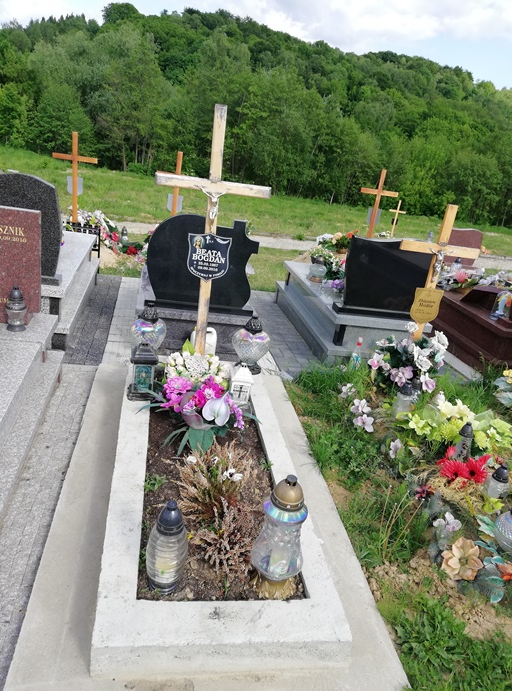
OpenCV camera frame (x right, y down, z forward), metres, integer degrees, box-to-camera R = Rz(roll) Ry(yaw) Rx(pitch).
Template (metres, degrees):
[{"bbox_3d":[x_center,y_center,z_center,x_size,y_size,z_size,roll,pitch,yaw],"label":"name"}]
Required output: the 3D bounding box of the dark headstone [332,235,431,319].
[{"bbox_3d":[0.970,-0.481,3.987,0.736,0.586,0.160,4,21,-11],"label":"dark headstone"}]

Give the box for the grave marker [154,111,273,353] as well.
[{"bbox_3d":[-0.255,-0.472,2.834,0.587,1.465,0.090,4,21,-11],"label":"grave marker"}]

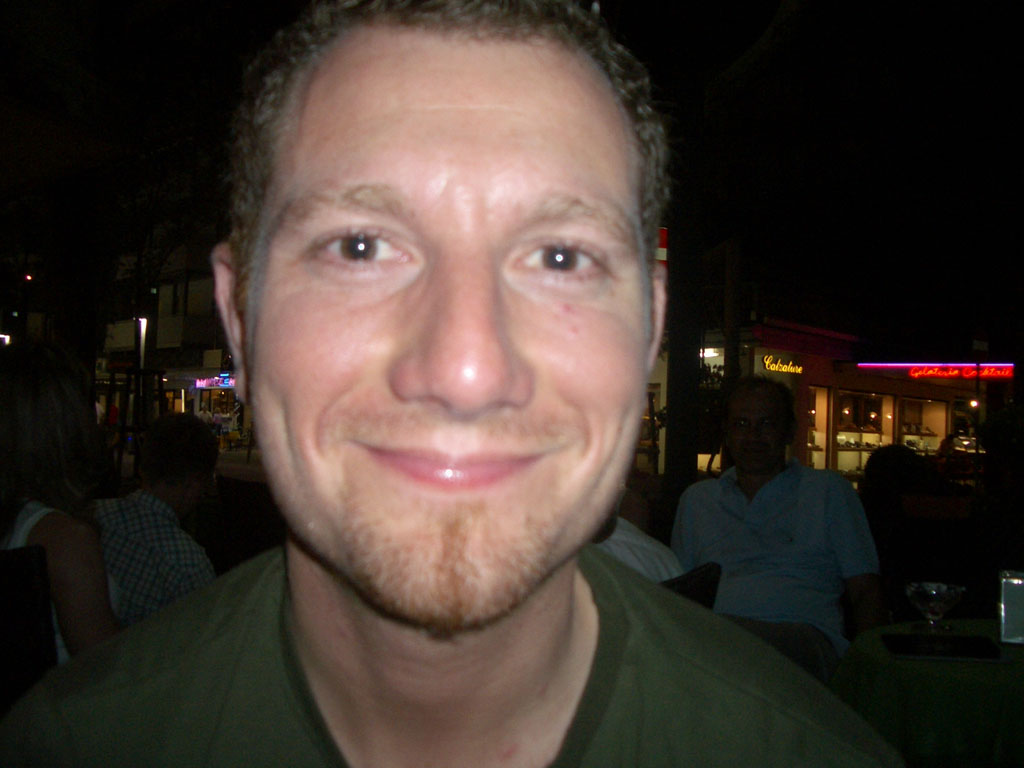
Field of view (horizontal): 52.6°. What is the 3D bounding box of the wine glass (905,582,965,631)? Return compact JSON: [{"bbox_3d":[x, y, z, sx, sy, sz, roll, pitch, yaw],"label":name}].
[{"bbox_3d":[0.845,0.448,2.070,0.119,0.088,0.119,1,-2,0],"label":"wine glass"}]

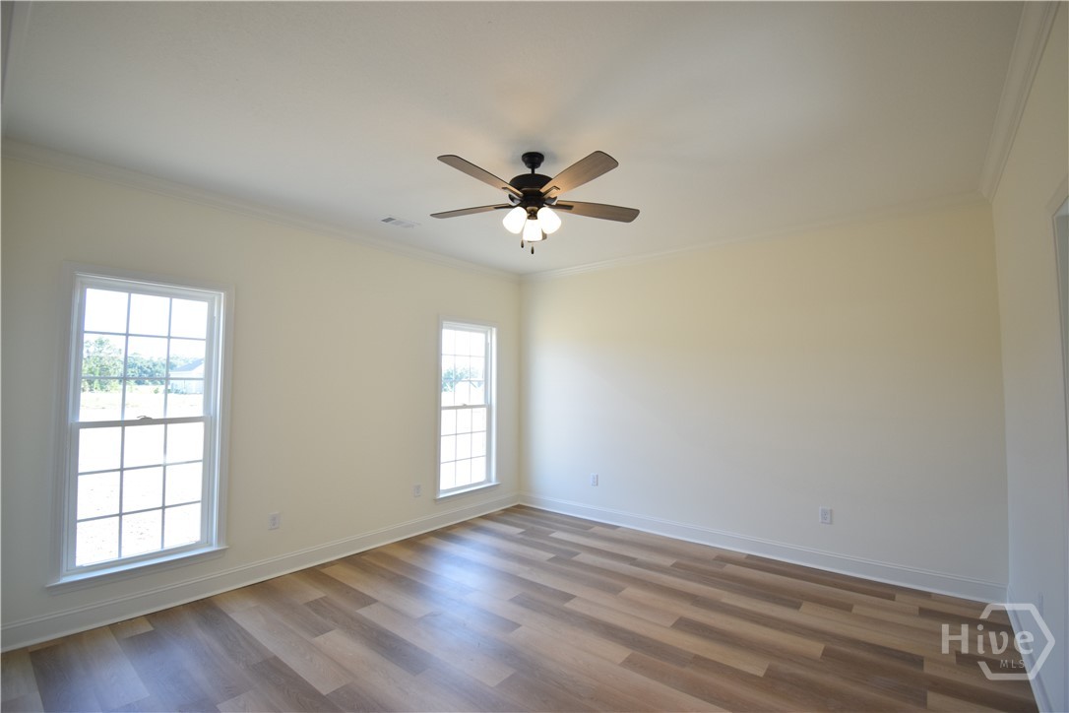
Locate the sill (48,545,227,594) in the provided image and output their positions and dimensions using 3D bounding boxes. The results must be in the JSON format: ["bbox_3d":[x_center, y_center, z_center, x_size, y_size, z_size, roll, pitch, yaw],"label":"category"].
[{"bbox_3d":[-2.450,1.327,2.813,0.101,0.065,0.844,-2,-4,42],"label":"sill"}]

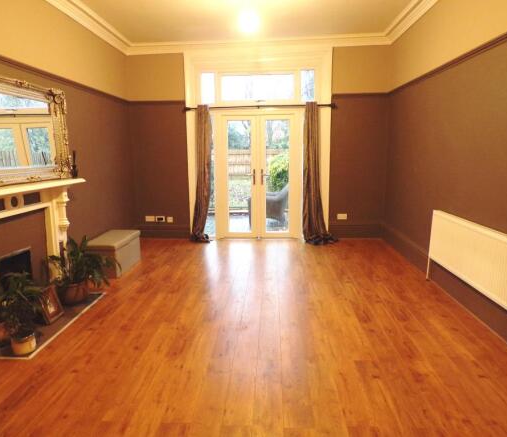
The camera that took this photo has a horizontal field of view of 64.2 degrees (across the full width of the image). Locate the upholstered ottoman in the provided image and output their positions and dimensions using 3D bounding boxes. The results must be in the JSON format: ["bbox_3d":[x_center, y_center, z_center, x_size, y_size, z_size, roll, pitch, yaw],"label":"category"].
[{"bbox_3d":[-1.734,0.427,4.992,0.464,0.352,0.913,0,10,2],"label":"upholstered ottoman"}]

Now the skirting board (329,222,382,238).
[{"bbox_3d":[1.633,0.208,6.415,0.853,0.240,0.025,0,10,2],"label":"skirting board"}]

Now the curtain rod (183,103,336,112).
[{"bbox_3d":[0.080,-1.674,6.072,2.313,0.074,0.100,0,10,2],"label":"curtain rod"}]

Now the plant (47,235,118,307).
[{"bbox_3d":[-1.612,0.493,3.832,0.591,0.624,0.520,0,10,2],"label":"plant"}]

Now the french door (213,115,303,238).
[{"bbox_3d":[0.071,-0.663,6.353,1.422,2.000,0.080,0,10,2],"label":"french door"}]

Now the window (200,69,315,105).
[{"bbox_3d":[0.056,-1.995,6.118,1.723,0.522,0.080,0,10,2],"label":"window"}]

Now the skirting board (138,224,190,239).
[{"bbox_3d":[-1.471,0.210,6.551,0.869,0.235,0.025,0,10,2],"label":"skirting board"}]

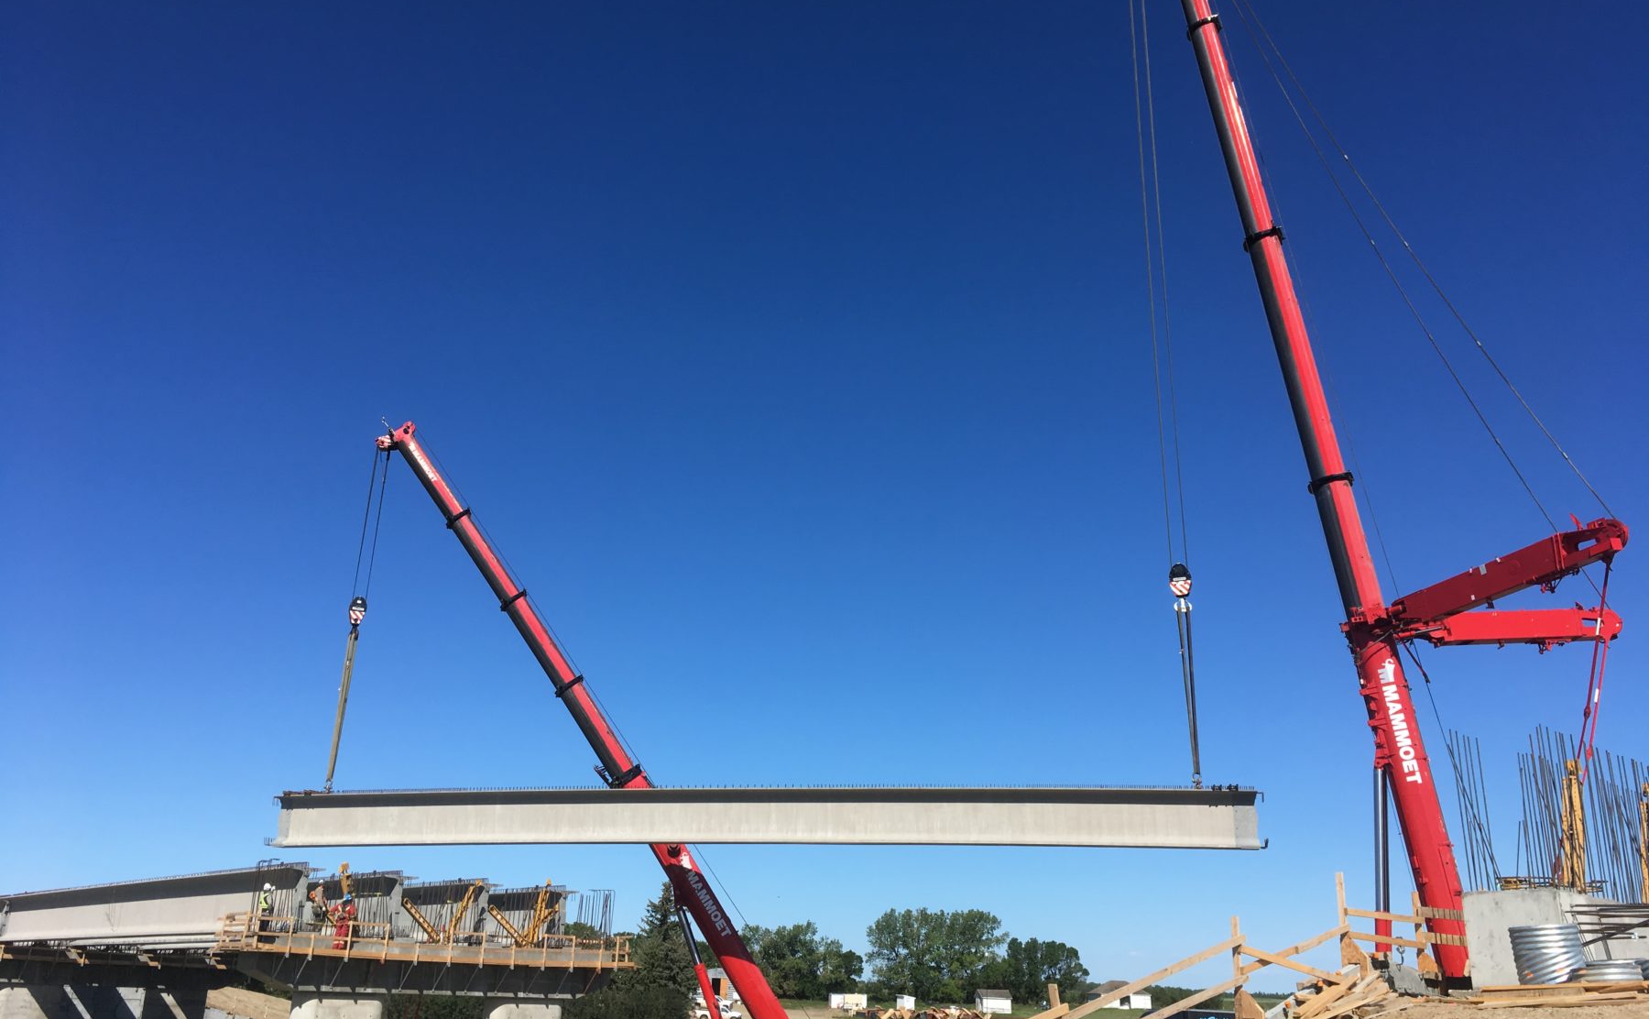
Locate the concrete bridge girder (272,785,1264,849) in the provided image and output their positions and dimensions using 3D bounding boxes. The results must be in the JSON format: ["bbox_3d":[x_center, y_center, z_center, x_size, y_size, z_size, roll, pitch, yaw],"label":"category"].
[{"bbox_3d":[-3.432,11.860,52.661,38.500,2.080,1.220,-3,-19,12],"label":"concrete bridge girder"}]

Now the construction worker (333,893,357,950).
[{"bbox_3d":[-14.904,12.890,43.071,0.700,1.770,0.480,9,-20,-21],"label":"construction worker"}]

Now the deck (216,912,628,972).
[{"bbox_3d":[-12.847,14.413,45.975,13.623,1.300,3.100,18,-25,-40],"label":"deck"}]

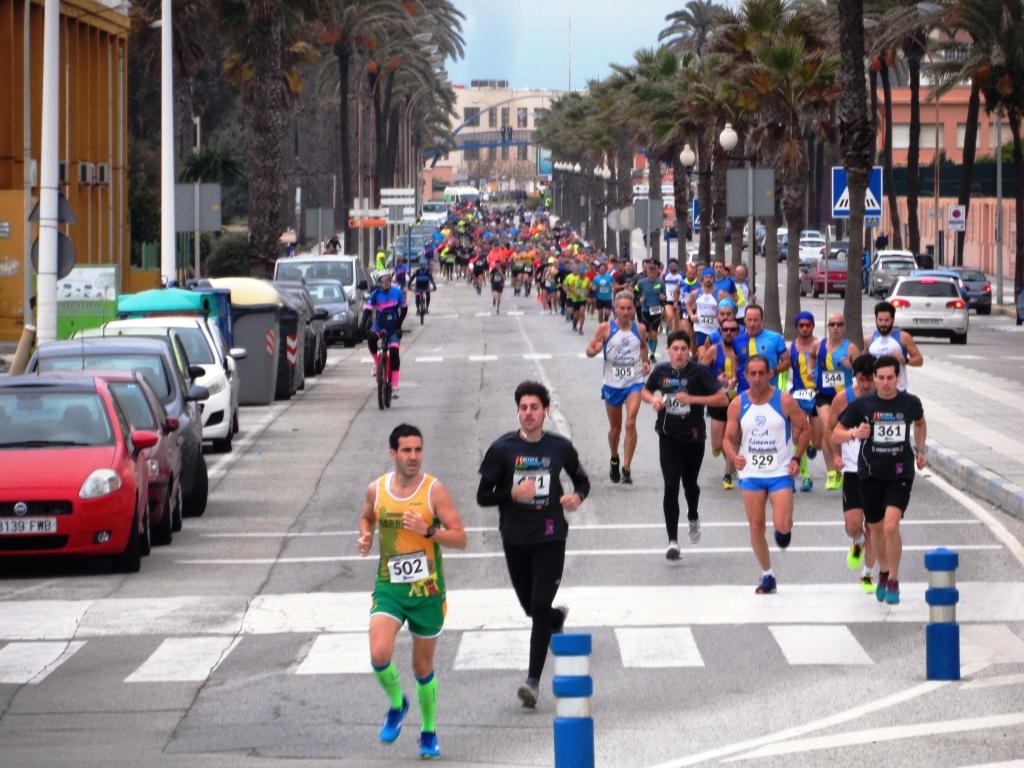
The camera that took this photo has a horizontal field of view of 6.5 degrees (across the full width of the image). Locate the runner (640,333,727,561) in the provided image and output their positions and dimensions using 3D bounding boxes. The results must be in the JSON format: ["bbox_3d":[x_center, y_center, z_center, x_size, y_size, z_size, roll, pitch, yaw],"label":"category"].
[{"bbox_3d":[1.347,0.478,70.300,0.680,1.770,0.750,0,1,0],"label":"runner"}]

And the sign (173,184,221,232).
[{"bbox_3d":[-5.946,-3.329,171.000,0.900,0.900,0.060,0,1,0],"label":"sign"}]

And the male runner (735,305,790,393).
[{"bbox_3d":[2.260,0.161,82.000,0.560,1.750,0.680,0,1,6],"label":"male runner"}]

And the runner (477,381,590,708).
[{"bbox_3d":[0.116,0.863,48.700,0.600,1.750,0.750,0,1,0],"label":"runner"}]

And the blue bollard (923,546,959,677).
[{"bbox_3d":[2.459,1.316,51.700,0.195,0.750,0.195,0,1,0],"label":"blue bollard"}]

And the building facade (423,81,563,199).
[{"bbox_3d":[-1.038,-29.480,1105.000,18.500,14.000,8.000,0,1,0],"label":"building facade"}]

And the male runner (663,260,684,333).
[{"bbox_3d":[3.167,-1.598,177.500,0.520,1.700,0.600,0,1,0],"label":"male runner"}]

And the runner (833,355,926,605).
[{"bbox_3d":[2.592,0.680,63.800,0.660,1.735,0.700,0,1,0],"label":"runner"}]

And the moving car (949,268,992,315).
[{"bbox_3d":[13.259,-2.749,269.200,1.800,1.440,4.400,0,1,0],"label":"moving car"}]

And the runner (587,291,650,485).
[{"bbox_3d":[1.015,0.033,86.300,0.610,1.830,0.700,0,1,0],"label":"runner"}]

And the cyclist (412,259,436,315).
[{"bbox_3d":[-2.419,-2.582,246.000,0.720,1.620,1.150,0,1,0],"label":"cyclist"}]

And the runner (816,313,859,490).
[{"bbox_3d":[3.146,0.178,88.300,0.530,1.720,0.700,0,1,0],"label":"runner"}]

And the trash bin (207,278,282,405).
[{"bbox_3d":[-3.850,-0.594,126.500,1.280,1.760,1.650,0,1,0],"label":"trash bin"}]

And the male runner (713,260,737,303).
[{"bbox_3d":[3.501,-1.201,152.000,0.530,1.730,0.550,0,1,0],"label":"male runner"}]

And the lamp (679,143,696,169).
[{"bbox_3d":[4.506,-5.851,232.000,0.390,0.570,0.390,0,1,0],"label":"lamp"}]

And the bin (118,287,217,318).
[{"bbox_3d":[-4.440,-0.407,117.000,1.300,1.710,1.600,0,1,0],"label":"bin"}]

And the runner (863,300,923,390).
[{"bbox_3d":[3.554,0.113,85.000,0.570,1.750,0.680,0,1,0],"label":"runner"}]

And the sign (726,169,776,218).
[{"bbox_3d":[4.475,-3.577,169.500,0.900,0.900,0.080,0,1,0],"label":"sign"}]

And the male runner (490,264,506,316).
[{"bbox_3d":[-0.436,-3.045,288.000,0.520,1.660,0.650,0,1,0],"label":"male runner"}]

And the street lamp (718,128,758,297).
[{"bbox_3d":[5.367,-3.842,214.000,0.900,4.650,0.420,0,1,0],"label":"street lamp"}]

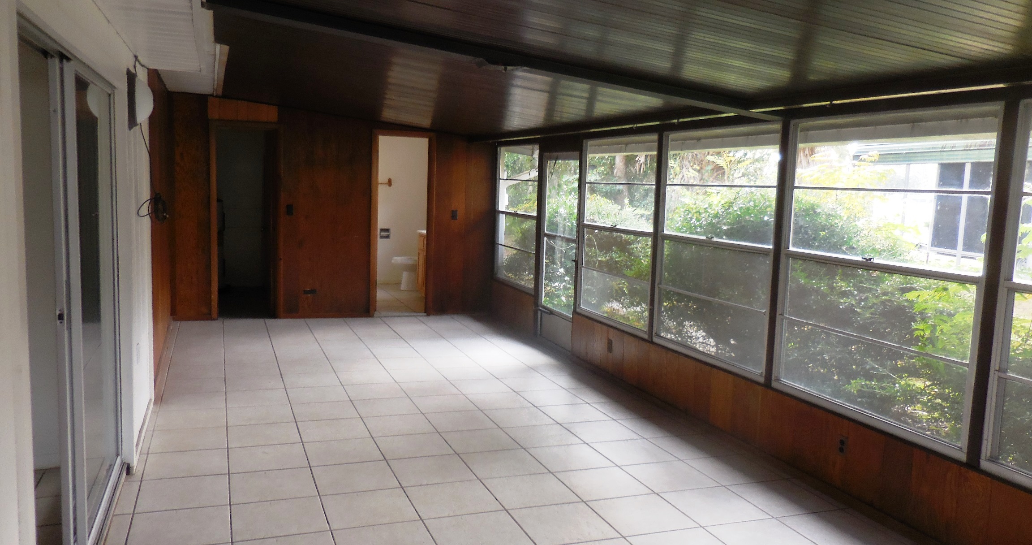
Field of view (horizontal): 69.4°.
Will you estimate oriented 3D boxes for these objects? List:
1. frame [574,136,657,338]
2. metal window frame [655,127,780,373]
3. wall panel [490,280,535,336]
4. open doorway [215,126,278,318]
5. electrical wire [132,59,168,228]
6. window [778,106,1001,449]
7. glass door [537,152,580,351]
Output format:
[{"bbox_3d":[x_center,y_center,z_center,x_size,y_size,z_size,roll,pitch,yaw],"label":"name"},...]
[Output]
[{"bbox_3d":[0.867,-0.357,6.508,0.088,1.633,1.343,0,7,-22],"label":"frame"},{"bbox_3d":[1.368,-0.189,5.255,0.088,1.633,1.335,0,7,-22],"label":"metal window frame"},{"bbox_3d":[-0.029,0.391,8.753,0.088,0.477,1.364,0,7,-22],"label":"wall panel"},{"bbox_3d":[-3.025,-0.538,8.370,0.653,2.158,0.126,0,7,-20],"label":"open doorway"},{"bbox_3d":[-2.397,-0.797,4.939,0.110,1.055,1.343,0,7,-22],"label":"electrical wire"},{"bbox_3d":[1.881,-0.030,3.958,0.079,1.584,1.289,0,7,-22],"label":"window"},{"bbox_3d":[0.435,-0.233,7.625,0.053,1.981,0.860,0,7,-22],"label":"glass door"}]

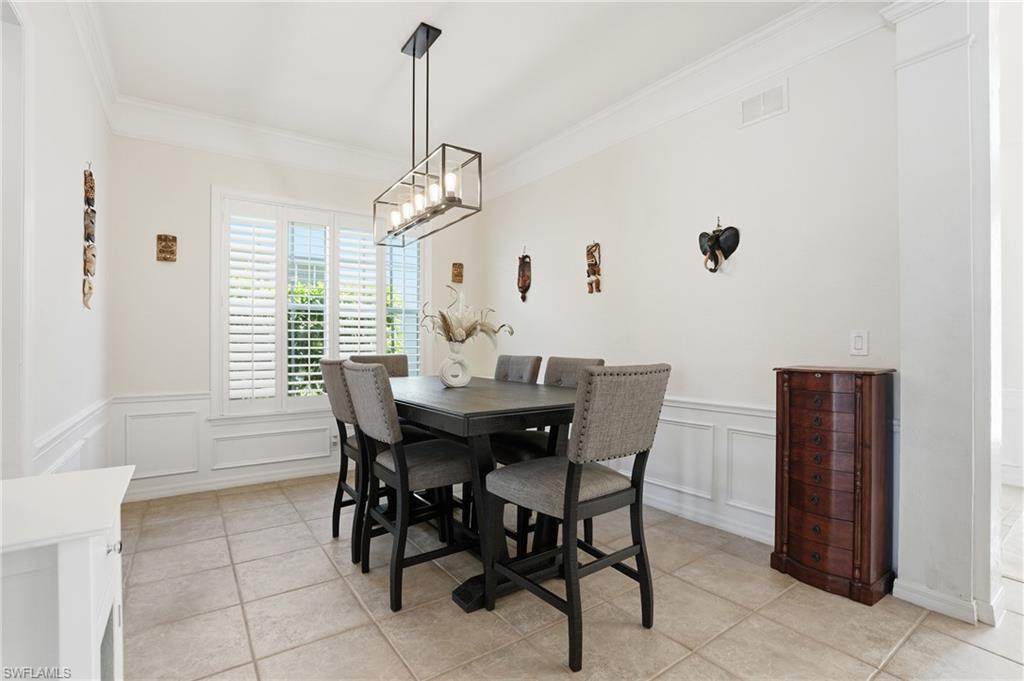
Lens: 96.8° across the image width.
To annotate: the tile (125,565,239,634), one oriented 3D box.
[{"bbox_3d":[-1.528,1.188,2.100,0.450,0.012,0.450,1,-1,-36],"label":"tile"}]

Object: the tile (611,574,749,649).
[{"bbox_3d":[0.747,1.198,2.046,0.450,0.012,0.450,1,-1,-36],"label":"tile"}]

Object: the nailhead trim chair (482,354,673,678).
[{"bbox_3d":[0.267,0.645,1.936,0.510,1.075,0.610,1,-1,-35],"label":"nailhead trim chair"}]

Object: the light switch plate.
[{"bbox_3d":[1.745,0.017,2.284,0.008,0.119,0.072,1,-1,-35],"label":"light switch plate"}]

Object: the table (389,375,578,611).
[{"bbox_3d":[-0.309,0.737,2.673,1.040,0.914,1.910,1,-1,-35],"label":"table"}]

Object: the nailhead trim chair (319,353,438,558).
[{"bbox_3d":[-0.771,0.657,2.738,0.610,1.075,0.510,1,-1,-35],"label":"nailhead trim chair"}]

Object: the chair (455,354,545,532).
[{"bbox_3d":[-0.163,0.663,3.177,0.610,1.075,0.510,1,-1,-35],"label":"chair"}]

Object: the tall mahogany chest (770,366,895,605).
[{"bbox_3d":[1.585,0.668,2.282,0.300,1.040,0.445,1,-1,-35],"label":"tall mahogany chest"}]

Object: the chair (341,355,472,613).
[{"bbox_3d":[-0.459,0.650,2.291,0.610,1.075,0.510,1,-1,-35],"label":"chair"}]

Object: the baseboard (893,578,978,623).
[{"bbox_3d":[1.879,1.148,2.028,0.020,0.100,0.274,1,-1,-36],"label":"baseboard"}]

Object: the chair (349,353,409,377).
[{"bbox_3d":[-0.934,0.661,3.550,0.480,1.080,0.610,1,-1,-36],"label":"chair"}]

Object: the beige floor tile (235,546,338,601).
[{"bbox_3d":[-1.159,1.192,2.349,0.450,0.012,0.450,1,-1,-36],"label":"beige floor tile"}]

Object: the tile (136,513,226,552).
[{"bbox_3d":[-2.049,1.201,2.837,0.450,0.010,0.450,1,-1,-35],"label":"tile"}]

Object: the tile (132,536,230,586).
[{"bbox_3d":[-1.791,1.191,2.467,0.450,0.012,0.450,1,-1,-36],"label":"tile"}]

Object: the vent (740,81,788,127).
[{"bbox_3d":[1.475,-1.388,2.678,0.015,0.192,0.285,1,-1,-35],"label":"vent"}]

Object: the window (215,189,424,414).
[{"bbox_3d":[-1.650,-0.286,4.199,1.812,1.784,0.100,1,-1,-36],"label":"window"}]

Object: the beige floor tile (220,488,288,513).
[{"bbox_3d":[-1.946,1.210,3.453,0.450,0.010,0.450,1,-1,-35],"label":"beige floor tile"}]

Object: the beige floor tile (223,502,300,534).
[{"bbox_3d":[-1.684,1.198,3.073,0.450,0.012,0.450,1,-1,-36],"label":"beige floor tile"}]

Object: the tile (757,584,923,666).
[{"bbox_3d":[1.376,1.188,1.938,0.450,0.010,0.450,1,-1,-35],"label":"tile"}]

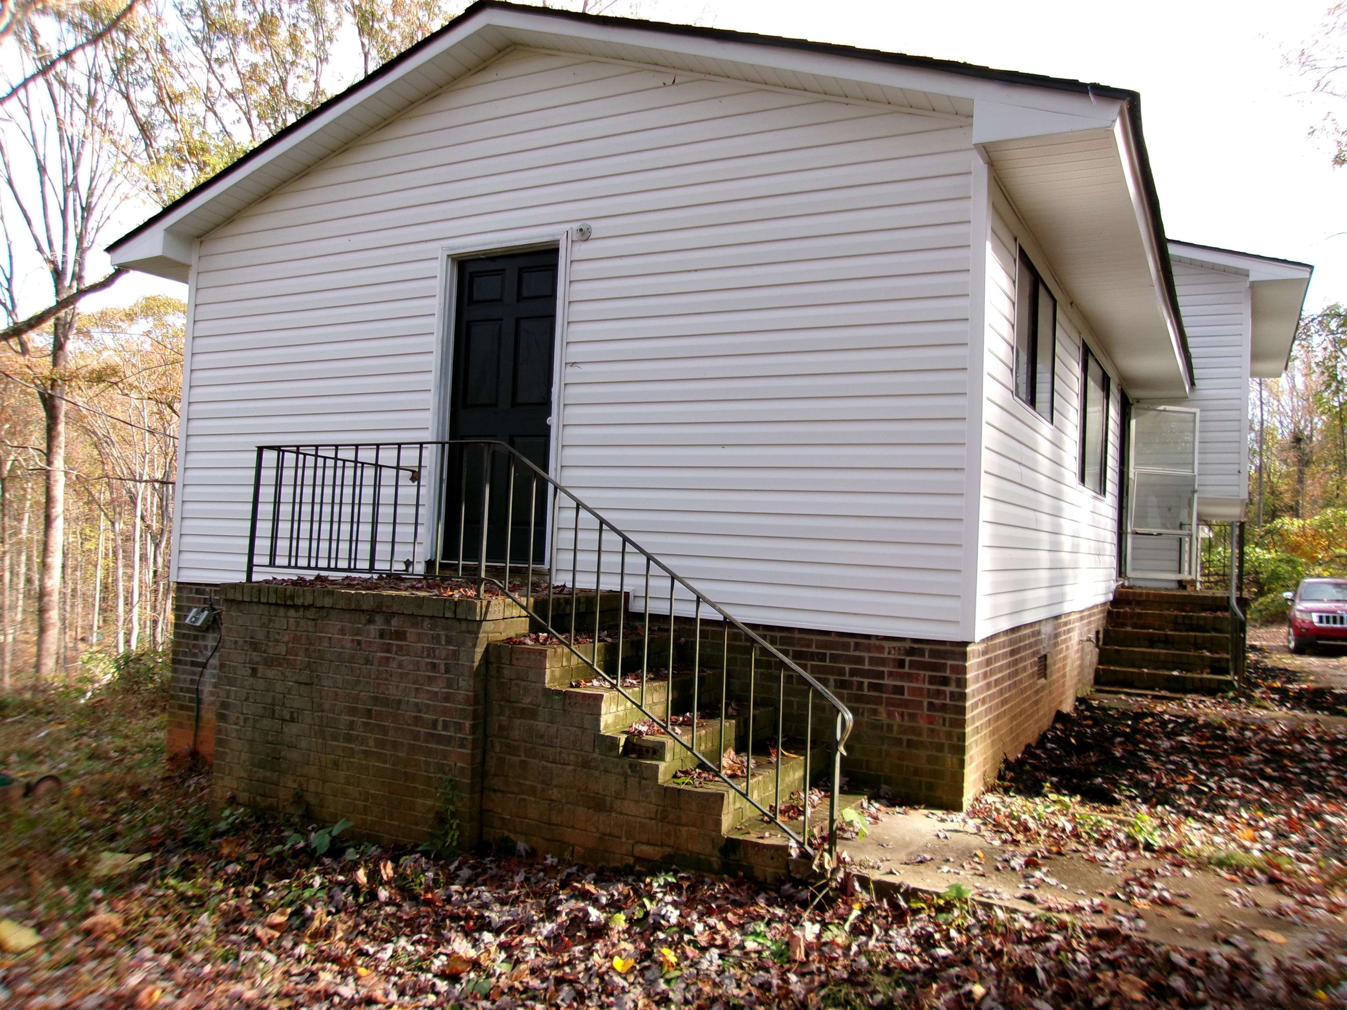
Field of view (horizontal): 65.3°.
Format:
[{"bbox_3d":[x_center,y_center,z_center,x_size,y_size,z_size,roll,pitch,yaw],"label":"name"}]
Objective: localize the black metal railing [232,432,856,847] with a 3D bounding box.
[{"bbox_3d":[-0.522,0.555,5.536,3.500,1.680,1.345,1,-2,28],"label":"black metal railing"}]

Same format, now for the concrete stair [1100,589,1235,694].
[{"bbox_3d":[4.845,1.311,10.251,1.190,0.905,1.450,1,-2,28],"label":"concrete stair"}]

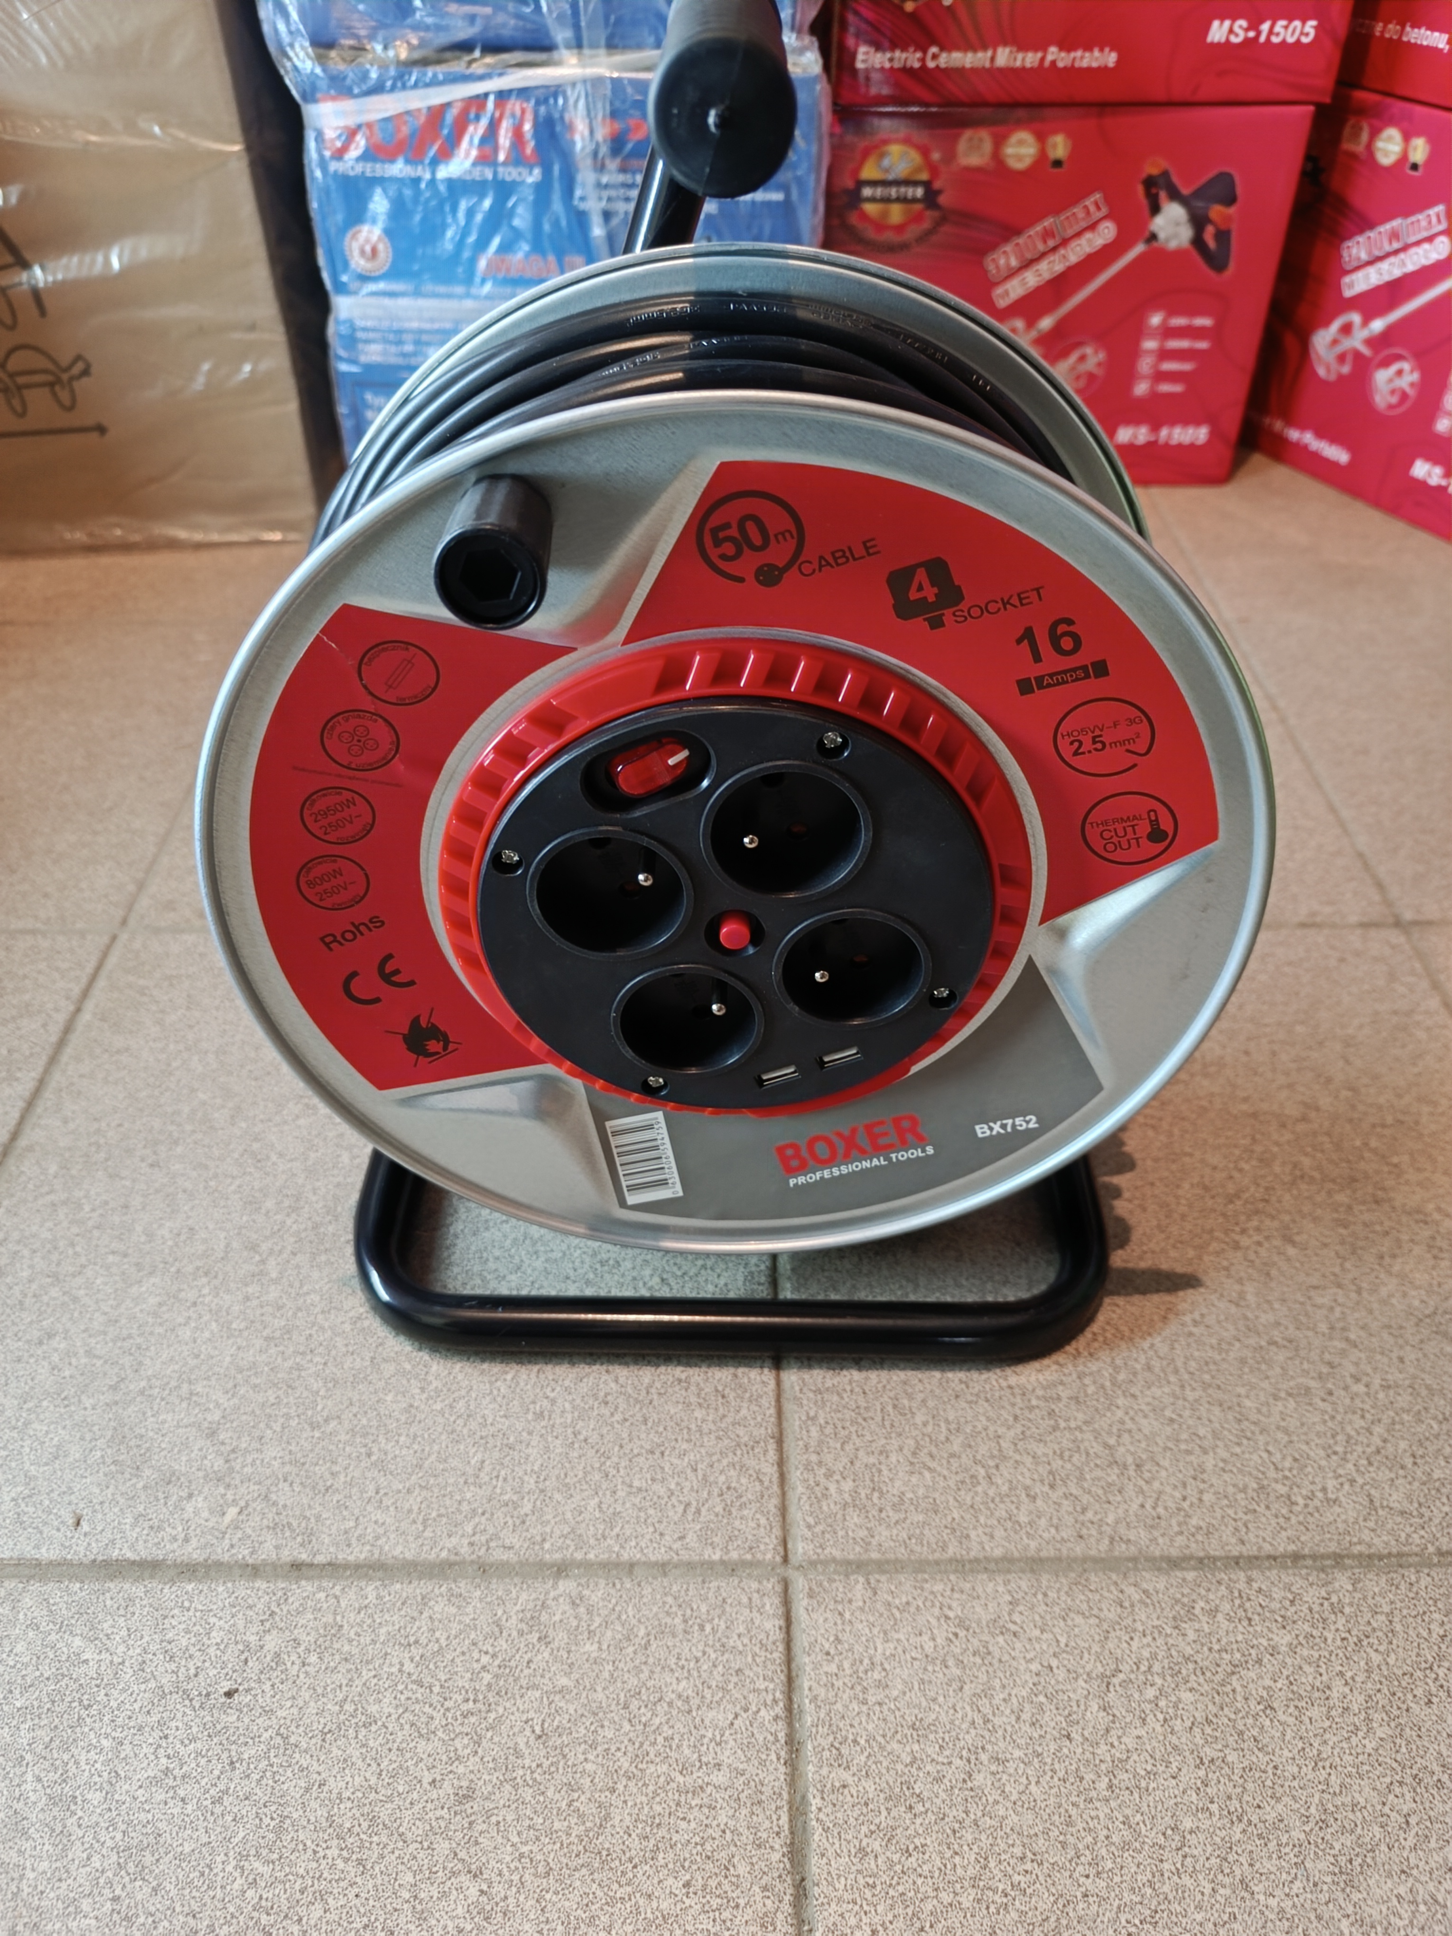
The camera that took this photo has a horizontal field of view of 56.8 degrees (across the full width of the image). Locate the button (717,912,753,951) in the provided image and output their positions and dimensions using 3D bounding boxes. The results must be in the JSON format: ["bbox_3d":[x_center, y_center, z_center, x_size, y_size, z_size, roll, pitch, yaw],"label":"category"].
[{"bbox_3d":[0.002,-0.011,0.368,0.009,0.009,0.008,0,42,1],"label":"button"}]

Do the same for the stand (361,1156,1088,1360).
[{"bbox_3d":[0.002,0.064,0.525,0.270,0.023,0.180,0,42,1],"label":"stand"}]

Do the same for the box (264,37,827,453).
[{"bbox_3d":[-0.106,-0.540,1.010,0.325,0.268,0.240,0,42,0],"label":"box"}]

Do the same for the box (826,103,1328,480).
[{"bbox_3d":[0.222,-0.522,1.008,0.315,0.245,0.200,0,42,0],"label":"box"}]

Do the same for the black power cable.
[{"bbox_3d":[-0.003,-0.049,0.411,0.272,0.264,0.108,0,42,1],"label":"black power cable"}]

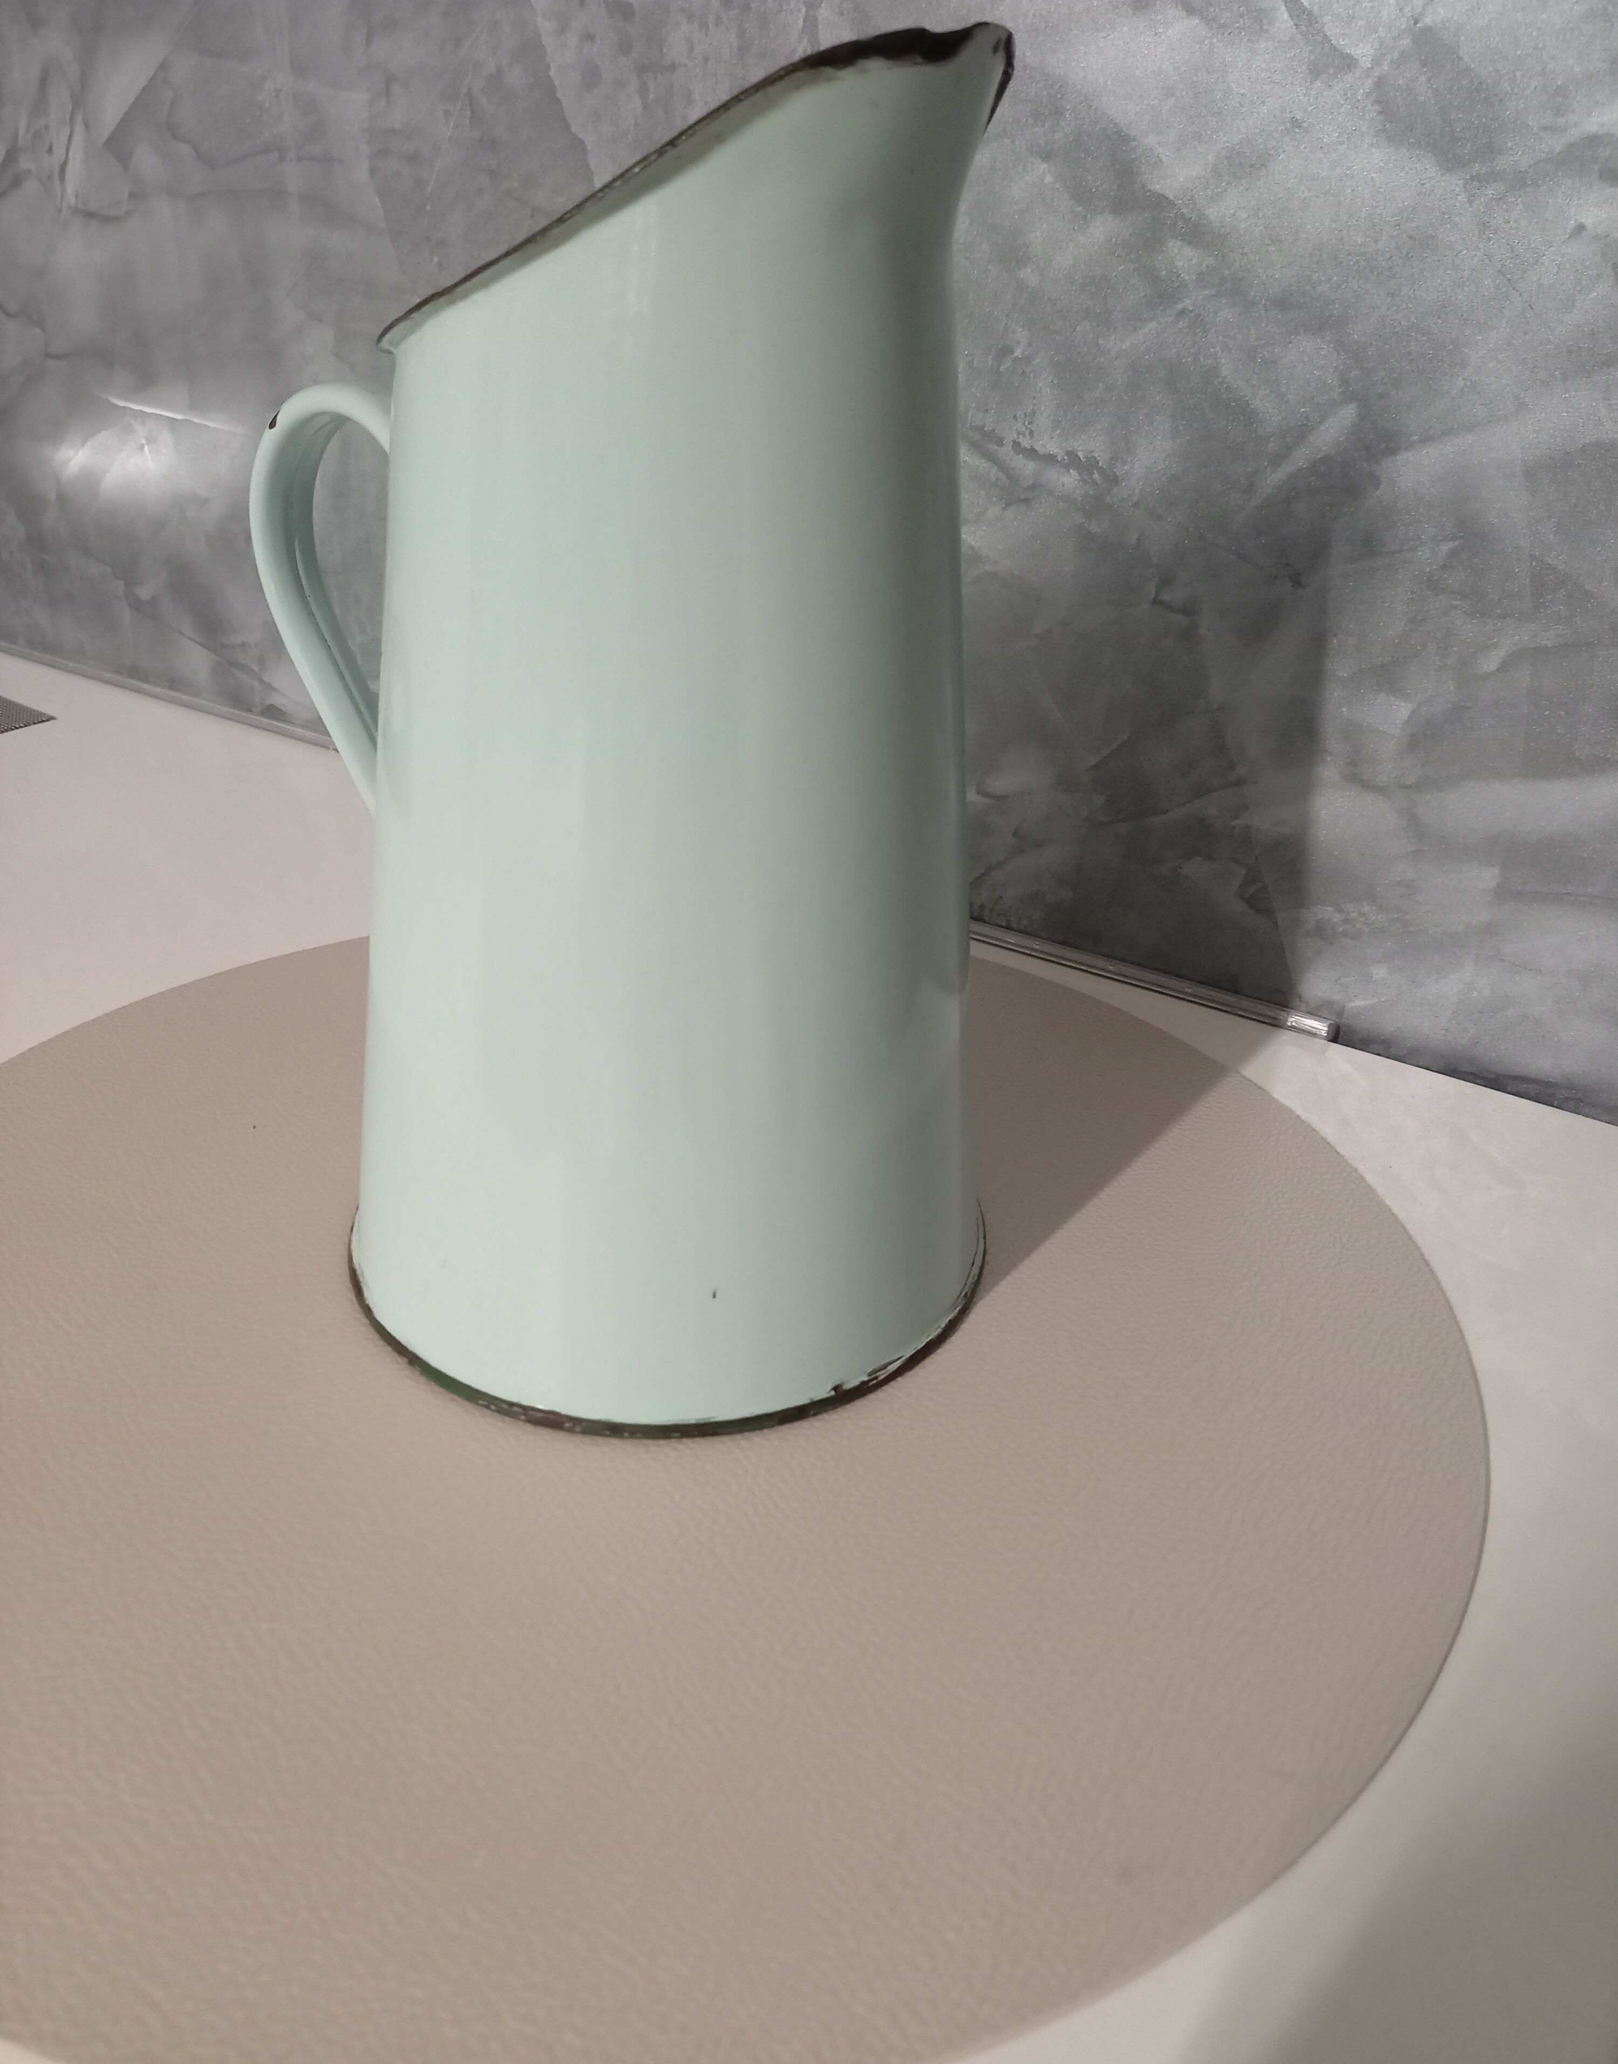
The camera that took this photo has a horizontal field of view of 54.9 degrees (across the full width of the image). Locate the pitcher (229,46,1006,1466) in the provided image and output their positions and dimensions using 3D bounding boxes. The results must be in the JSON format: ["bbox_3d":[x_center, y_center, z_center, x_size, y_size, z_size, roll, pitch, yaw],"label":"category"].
[{"bbox_3d":[-0.033,-0.063,0.322,0.162,0.246,0.152,8,29,9],"label":"pitcher"}]

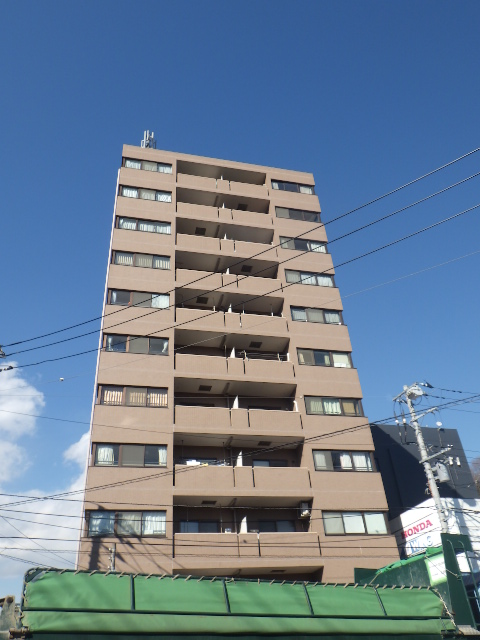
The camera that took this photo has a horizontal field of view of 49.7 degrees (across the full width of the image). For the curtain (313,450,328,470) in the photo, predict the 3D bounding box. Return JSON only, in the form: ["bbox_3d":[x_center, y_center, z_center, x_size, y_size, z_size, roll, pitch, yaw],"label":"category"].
[{"bbox_3d":[3.812,6.595,24.252,0.564,0.838,0.120,5,-38,-13],"label":"curtain"}]

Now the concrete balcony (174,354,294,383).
[{"bbox_3d":[-0.325,2.948,27.049,6.300,1.380,1.400,5,-37,-13],"label":"concrete balcony"}]

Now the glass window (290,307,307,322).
[{"bbox_3d":[3.443,-0.286,29.864,0.982,0.985,0.080,5,-37,-13],"label":"glass window"}]

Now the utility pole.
[{"bbox_3d":[8.385,8.372,20.807,0.800,13.100,2.000,16,-41,-25],"label":"utility pole"}]

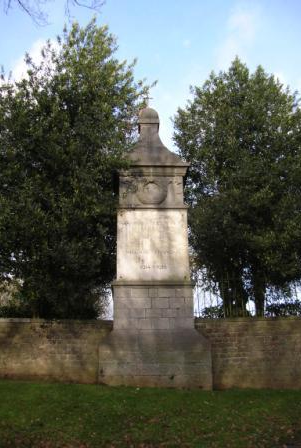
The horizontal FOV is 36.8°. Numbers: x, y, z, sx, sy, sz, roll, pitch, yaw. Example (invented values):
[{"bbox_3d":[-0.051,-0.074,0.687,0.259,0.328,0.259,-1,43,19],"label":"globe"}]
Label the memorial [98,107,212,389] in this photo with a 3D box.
[{"bbox_3d":[0.025,0.190,7.739,1.626,4.751,1.594,0,-13,-2],"label":"memorial"}]

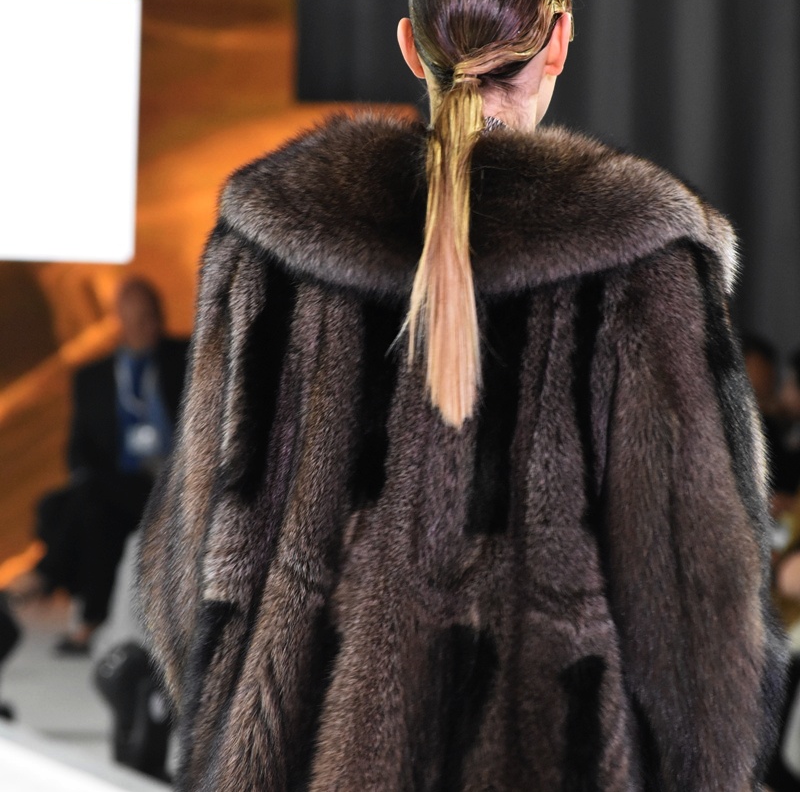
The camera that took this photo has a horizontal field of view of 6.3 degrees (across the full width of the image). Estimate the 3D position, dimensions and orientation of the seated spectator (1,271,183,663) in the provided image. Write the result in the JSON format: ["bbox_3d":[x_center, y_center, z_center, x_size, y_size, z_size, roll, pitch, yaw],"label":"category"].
[{"bbox_3d":[-0.997,0.234,24.400,0.620,1.300,0.850,3,2,30],"label":"seated spectator"}]

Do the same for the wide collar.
[{"bbox_3d":[0.081,-0.191,7.420,0.530,0.210,0.380,2,2,15],"label":"wide collar"}]

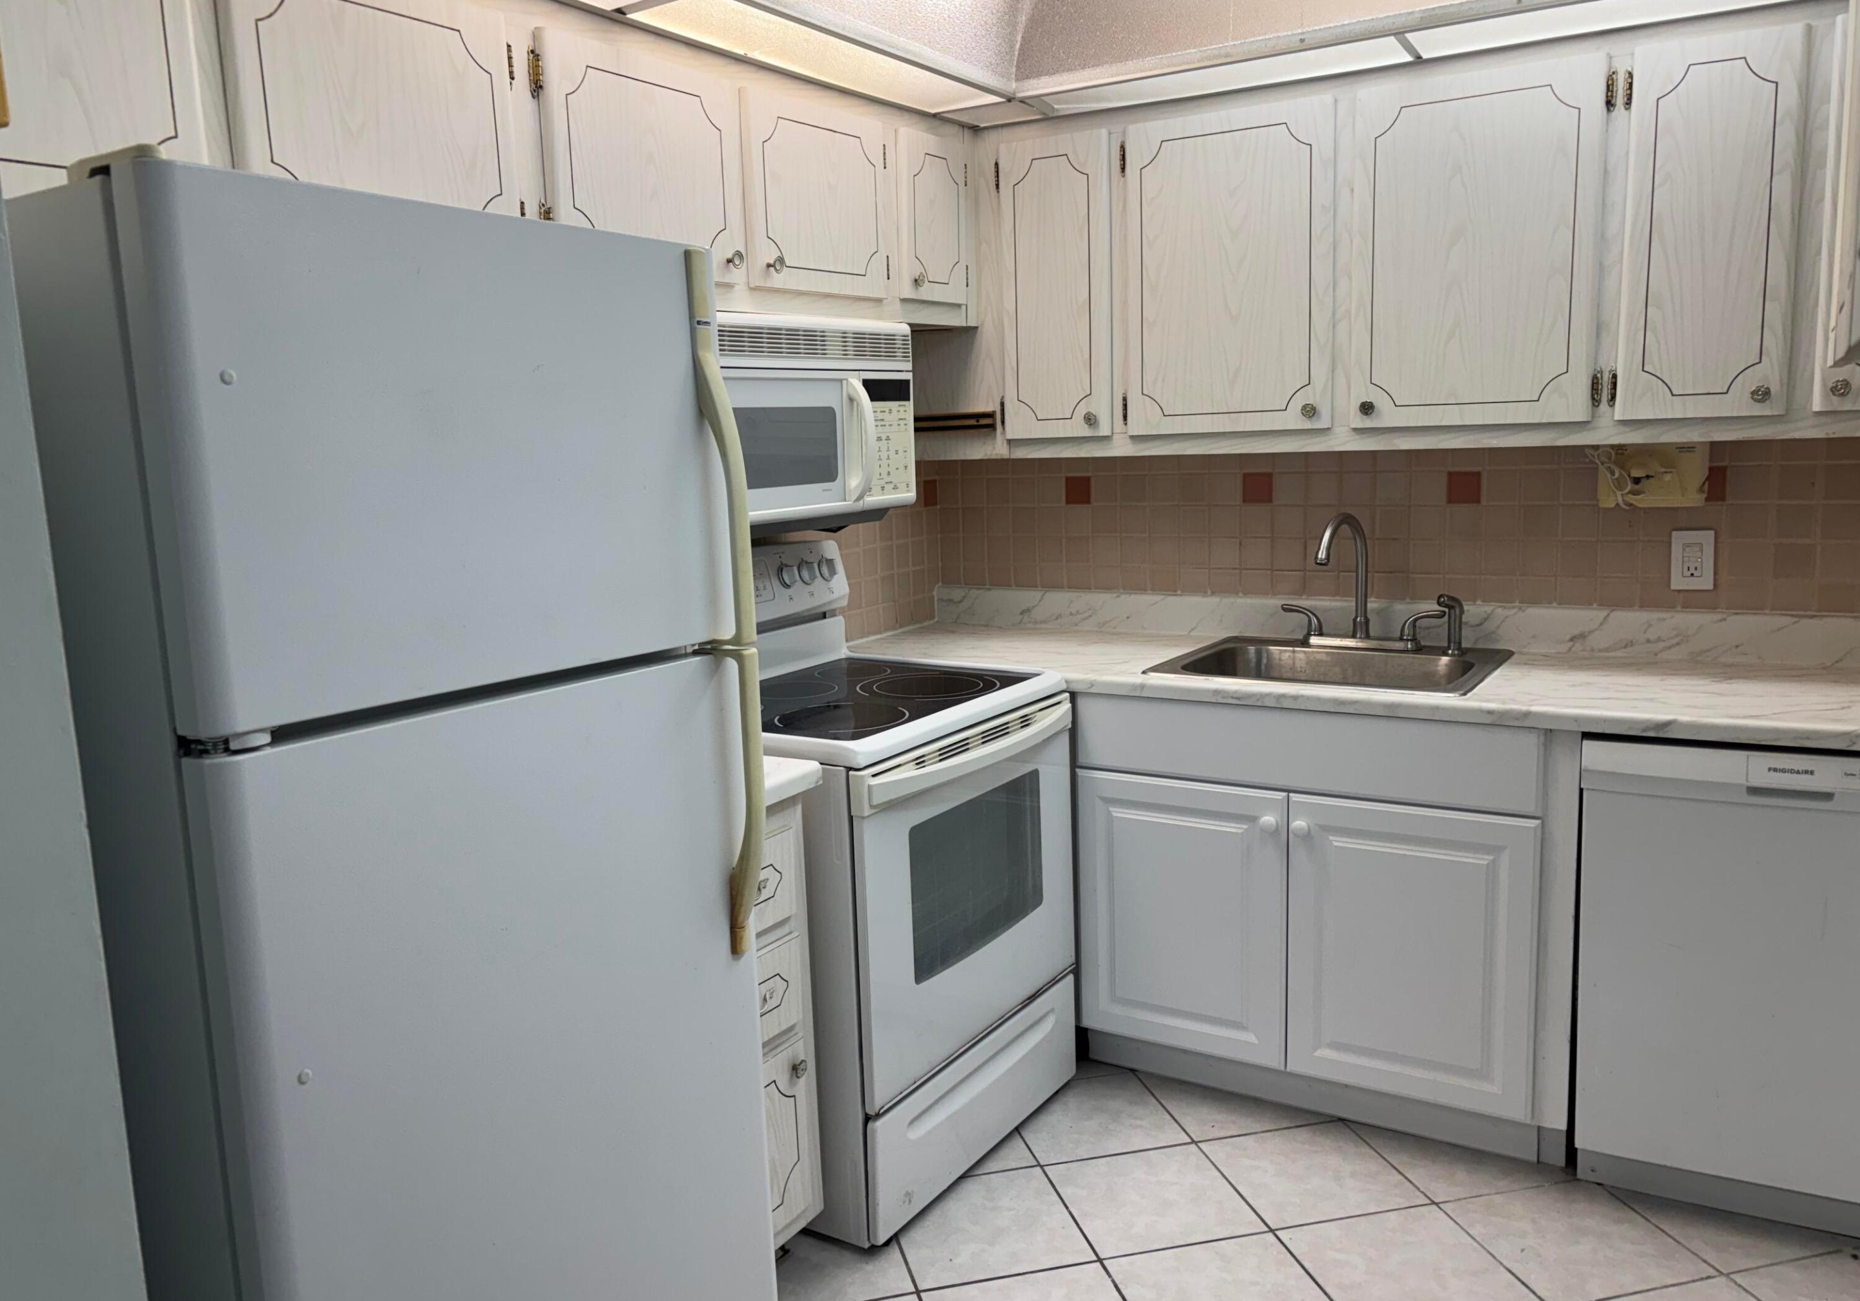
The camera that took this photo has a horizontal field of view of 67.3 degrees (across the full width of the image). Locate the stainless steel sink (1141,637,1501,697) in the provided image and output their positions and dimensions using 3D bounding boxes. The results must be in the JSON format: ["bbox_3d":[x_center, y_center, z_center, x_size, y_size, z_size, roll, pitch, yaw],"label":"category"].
[{"bbox_3d":[0.860,0.105,2.980,0.641,0.170,0.521,4,11,32],"label":"stainless steel sink"}]

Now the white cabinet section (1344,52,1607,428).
[{"bbox_3d":[1.113,-0.779,2.786,0.447,0.652,0.310,4,10,32],"label":"white cabinet section"}]

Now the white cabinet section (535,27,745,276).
[{"bbox_3d":[-0.597,-0.816,2.409,0.310,0.354,0.427,4,10,32],"label":"white cabinet section"}]

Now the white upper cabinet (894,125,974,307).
[{"bbox_3d":[-0.134,-0.948,3.170,0.331,0.375,0.289,4,11,32],"label":"white upper cabinet"}]

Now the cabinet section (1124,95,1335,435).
[{"bbox_3d":[0.702,-0.806,3.048,0.453,0.652,0.310,4,10,32],"label":"cabinet section"}]

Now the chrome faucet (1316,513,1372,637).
[{"bbox_3d":[0.907,-0.152,3.046,0.045,0.285,0.215,6,12,42],"label":"chrome faucet"}]

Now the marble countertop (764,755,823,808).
[{"bbox_3d":[-0.533,0.211,2.360,0.648,0.038,0.305,4,11,32],"label":"marble countertop"}]

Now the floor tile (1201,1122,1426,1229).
[{"bbox_3d":[0.731,1.001,2.678,0.322,0.012,0.322,-4,9,-13],"label":"floor tile"}]

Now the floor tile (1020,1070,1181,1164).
[{"bbox_3d":[0.338,0.976,2.917,0.322,0.012,0.322,-4,9,-13],"label":"floor tile"}]

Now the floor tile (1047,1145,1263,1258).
[{"bbox_3d":[0.415,1.023,2.604,0.322,0.012,0.322,-4,9,-13],"label":"floor tile"}]

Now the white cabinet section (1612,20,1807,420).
[{"bbox_3d":[1.446,-0.757,2.574,0.265,0.652,0.310,4,10,32],"label":"white cabinet section"}]

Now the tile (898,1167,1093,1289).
[{"bbox_3d":[0.098,1.046,2.530,0.322,0.012,0.322,-4,9,-13],"label":"tile"}]

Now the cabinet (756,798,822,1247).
[{"bbox_3d":[-0.536,0.608,2.431,0.612,0.763,0.300,4,11,32],"label":"cabinet"}]

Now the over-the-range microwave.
[{"bbox_3d":[-0.367,-0.446,2.795,0.372,0.412,0.762,4,11,32],"label":"over-the-range microwave"}]

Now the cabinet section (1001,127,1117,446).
[{"bbox_3d":[0.366,-0.829,3.261,0.269,0.652,0.310,4,10,32],"label":"cabinet section"}]

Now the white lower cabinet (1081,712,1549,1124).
[{"bbox_3d":[0.874,0.443,3.026,0.931,0.767,0.608,4,11,32],"label":"white lower cabinet"}]

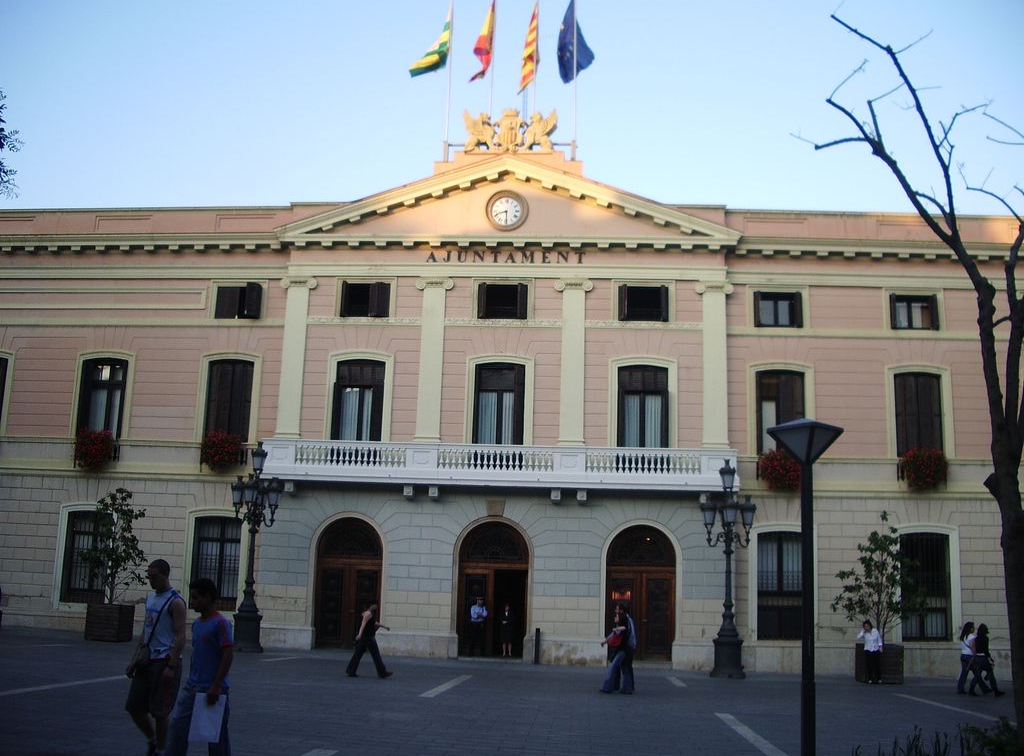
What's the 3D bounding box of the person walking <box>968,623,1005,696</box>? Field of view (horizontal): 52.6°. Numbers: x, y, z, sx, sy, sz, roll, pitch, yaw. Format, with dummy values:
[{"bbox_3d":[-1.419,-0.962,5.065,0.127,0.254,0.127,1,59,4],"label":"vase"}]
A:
[{"bbox_3d":[10.229,6.067,22.274,0.714,1.582,0.500,1,-12,4],"label":"person walking"}]

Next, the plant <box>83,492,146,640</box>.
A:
[{"bbox_3d":[-11.111,5.209,28.981,1.650,4.120,1.600,1,-12,4],"label":"plant"}]

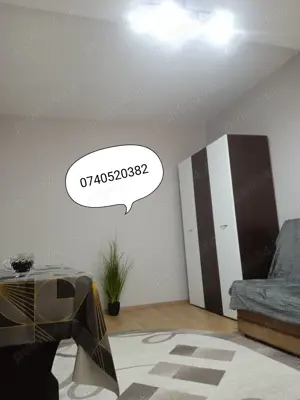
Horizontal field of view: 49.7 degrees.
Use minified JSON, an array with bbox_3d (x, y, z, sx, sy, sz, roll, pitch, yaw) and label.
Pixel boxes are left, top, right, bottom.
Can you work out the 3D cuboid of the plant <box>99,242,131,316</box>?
[{"bbox_3d":[-0.436,0.935,3.930,0.340,0.880,0.330,-2,-8,-19],"label":"plant"}]

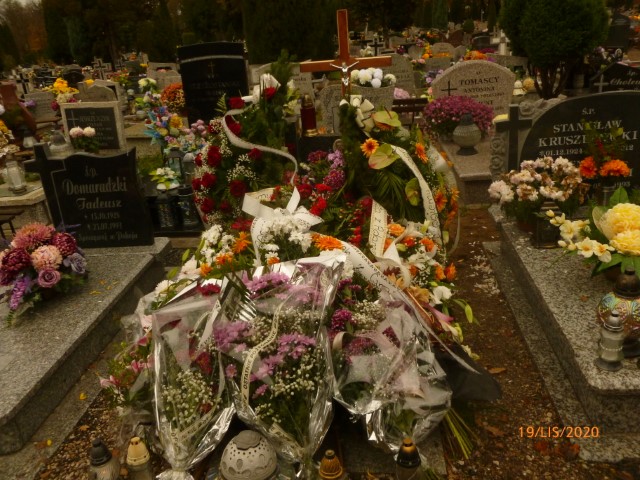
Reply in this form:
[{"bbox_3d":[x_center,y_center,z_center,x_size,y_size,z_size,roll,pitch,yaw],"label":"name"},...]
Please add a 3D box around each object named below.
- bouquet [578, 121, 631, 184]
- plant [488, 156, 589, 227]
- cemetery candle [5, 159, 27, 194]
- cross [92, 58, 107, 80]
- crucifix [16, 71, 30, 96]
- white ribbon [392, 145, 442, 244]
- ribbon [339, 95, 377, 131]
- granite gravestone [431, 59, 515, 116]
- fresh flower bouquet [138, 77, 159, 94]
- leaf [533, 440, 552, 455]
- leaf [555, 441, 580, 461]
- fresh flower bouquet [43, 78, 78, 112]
[{"bbox_3d":[1.638,-0.504,2.980,0.260,0.310,0.220,-3,23,5],"label":"bouquet"},{"bbox_3d":[1.418,-0.288,3.380,0.610,0.509,0.488,-1,20,7],"label":"plant"},{"bbox_3d":[-2.704,-0.590,4.600,0.145,0.345,0.145,-1,20,7],"label":"cemetery candle"},{"bbox_3d":[-5.239,-4.039,12.300,0.320,0.500,0.090,-3,23,5],"label":"cross"},{"bbox_3d":[-5.492,-2.902,9.599,0.250,0.430,0.060,-2,22,8],"label":"crucifix"},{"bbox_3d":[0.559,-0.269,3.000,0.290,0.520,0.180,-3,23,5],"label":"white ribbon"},{"bbox_3d":[0.223,-0.753,3.080,0.220,0.210,0.130,-3,23,5],"label":"ribbon"},{"bbox_3d":[1.548,-1.482,5.307,0.819,0.702,0.140,-3,23,5],"label":"granite gravestone"},{"bbox_3d":[-2.650,-2.387,8.000,0.270,0.250,0.250,-3,23,5],"label":"fresh flower bouquet"},{"bbox_3d":[0.824,0.770,1.922,0.068,0.018,0.060,-2,22,8],"label":"leaf"},{"bbox_3d":[0.991,0.841,2.070,0.090,0.025,0.095,-1,20,7],"label":"leaf"},{"bbox_3d":[-3.657,-2.035,7.300,0.478,0.464,0.382,-1,20,7],"label":"fresh flower bouquet"}]

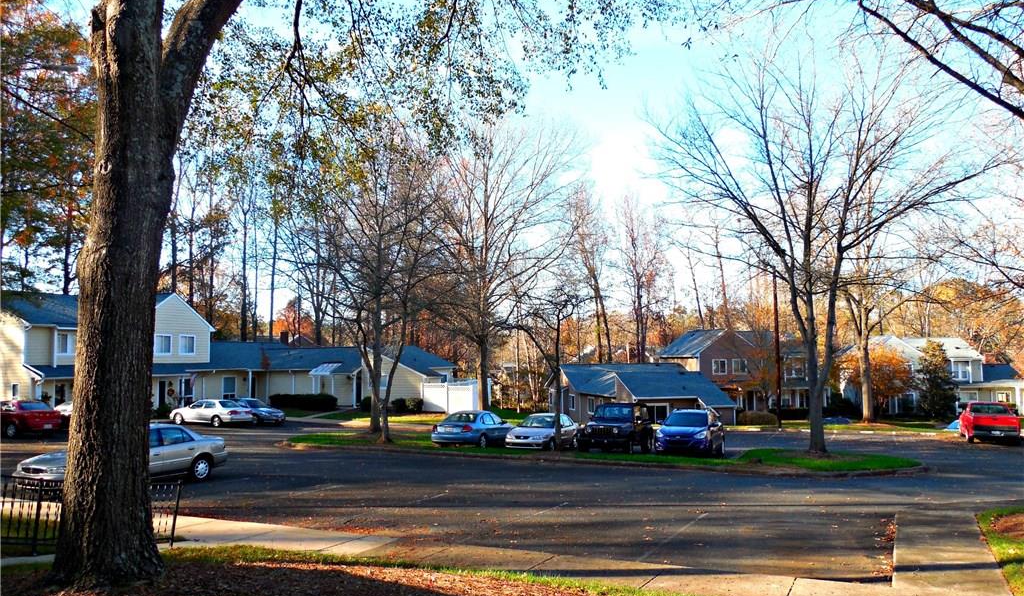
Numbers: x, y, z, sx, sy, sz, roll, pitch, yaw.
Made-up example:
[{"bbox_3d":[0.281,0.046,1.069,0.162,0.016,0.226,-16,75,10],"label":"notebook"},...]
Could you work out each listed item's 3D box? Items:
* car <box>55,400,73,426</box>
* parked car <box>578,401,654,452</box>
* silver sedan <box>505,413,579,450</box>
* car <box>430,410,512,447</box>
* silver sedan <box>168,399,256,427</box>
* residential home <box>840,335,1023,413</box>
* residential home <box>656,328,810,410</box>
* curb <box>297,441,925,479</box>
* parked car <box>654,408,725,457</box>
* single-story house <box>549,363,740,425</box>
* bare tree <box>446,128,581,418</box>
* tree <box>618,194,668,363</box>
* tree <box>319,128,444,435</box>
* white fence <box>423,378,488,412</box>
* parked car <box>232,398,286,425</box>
[{"bbox_3d":[-20.617,5.680,36.073,4.600,1.450,1.780,-4,-7,33],"label":"car"},{"bbox_3d":[4.153,5.097,28.911,1.870,1.820,4.350,-3,-6,24],"label":"parked car"},{"bbox_3d":[1.315,5.368,29.682,1.730,1.400,4.500,-2,-6,22],"label":"silver sedan"},{"bbox_3d":[-1.460,5.500,31.300,1.850,1.420,4.950,-3,-7,24],"label":"car"},{"bbox_3d":[-16.549,6.286,40.701,4.780,1.440,1.785,-3,-6,26],"label":"silver sedan"},{"bbox_3d":[36.600,7.100,65.800,12.800,7.200,7.500,0,-4,-3],"label":"residential home"},{"bbox_3d":[20.850,6.650,68.900,11.500,7.300,7.500,1,-5,-15],"label":"residential home"},{"bbox_3d":[0.900,5.550,25.500,24.000,0.280,4.200,-2,-5,23],"label":"curb"},{"bbox_3d":[6.430,4.810,26.350,1.830,1.660,4.400,-3,-7,24],"label":"parked car"},{"bbox_3d":[10.300,8.250,61.300,12.500,5.300,9.500,1,-5,-14],"label":"single-story house"},{"bbox_3d":[-0.206,-1.816,44.404,8.000,17.900,7.600,0,-6,0],"label":"bare tree"},{"bbox_3d":[13.200,1.000,75.000,5.500,22.500,5.500,0,-4,0],"label":"tree"},{"bbox_3d":[-5.750,-0.700,32.400,5.400,13.900,5.300,0,-4,0],"label":"tree"},{"bbox_3d":[-3.850,6.772,49.701,3.900,2.000,2.400,-2,-6,22],"label":"white fence"},{"bbox_3d":[-15.835,6.918,45.373,4.600,1.450,1.770,-4,-7,37],"label":"parked car"}]

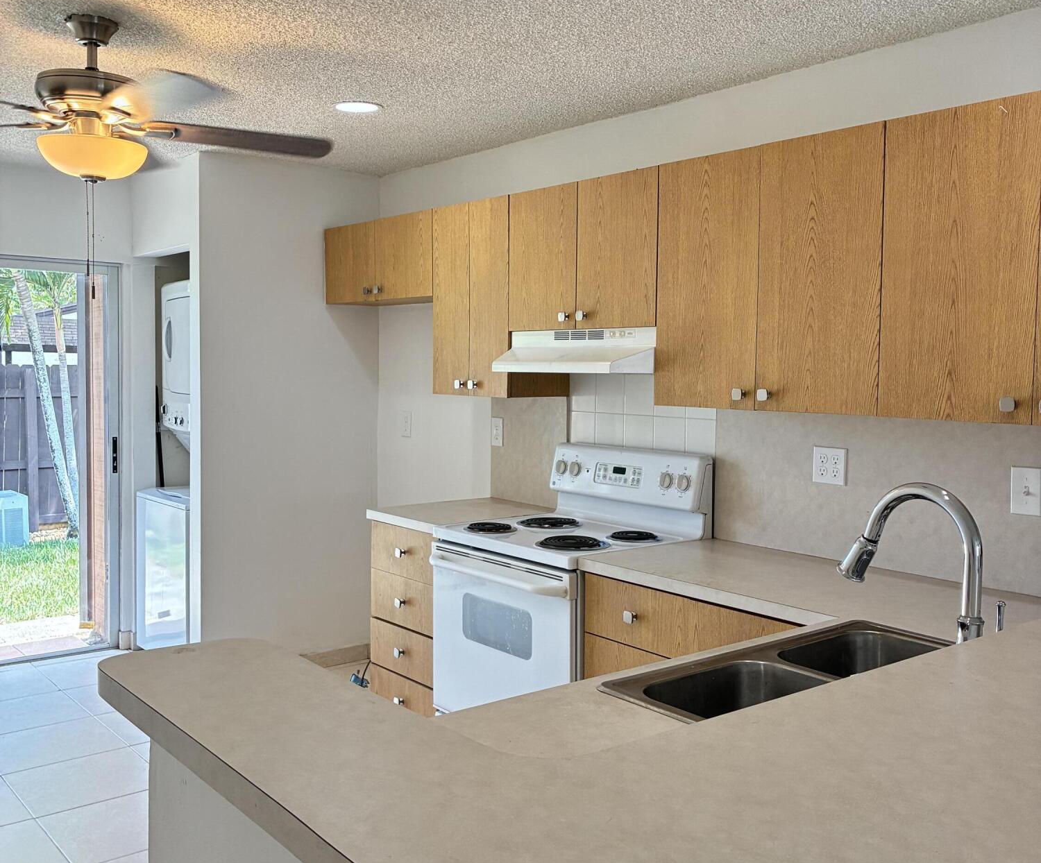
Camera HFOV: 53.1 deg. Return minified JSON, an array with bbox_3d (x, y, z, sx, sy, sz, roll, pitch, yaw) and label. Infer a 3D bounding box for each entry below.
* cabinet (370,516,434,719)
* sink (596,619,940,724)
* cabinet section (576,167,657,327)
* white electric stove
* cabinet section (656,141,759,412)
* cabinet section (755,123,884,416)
[{"bbox_3d":[-0.210,0.797,4.219,0.602,0.876,0.509,-3,5,-38],"label":"cabinet"},{"bbox_3d":[0.629,0.562,1.981,0.842,0.189,0.557,-3,5,-38],"label":"sink"},{"bbox_3d":[0.434,-0.604,3.557,0.305,0.508,0.383,-3,5,-39],"label":"cabinet section"},{"bbox_3d":[0.151,0.678,3.679,0.680,1.200,0.764,-3,5,-38],"label":"white electric stove"},{"bbox_3d":[0.679,-0.457,3.260,0.305,0.759,0.401,-3,5,-39],"label":"cabinet section"},{"bbox_3d":[0.929,-0.434,2.949,0.305,0.759,0.399,-3,5,-39],"label":"cabinet section"}]

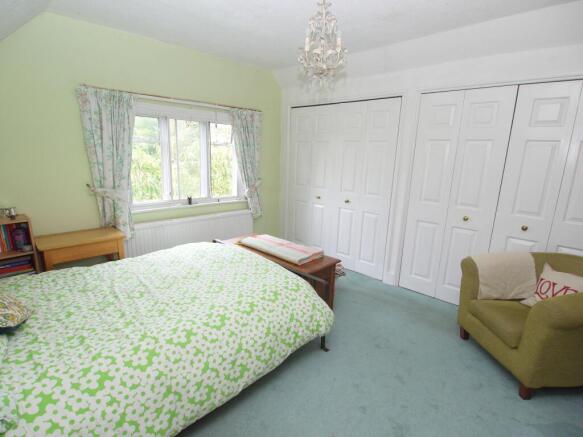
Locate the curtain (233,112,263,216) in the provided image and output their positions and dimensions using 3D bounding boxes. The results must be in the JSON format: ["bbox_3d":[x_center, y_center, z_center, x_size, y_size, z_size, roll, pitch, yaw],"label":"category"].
[{"bbox_3d":[-0.577,-0.676,3.943,0.445,1.385,0.140,-10,17,-43],"label":"curtain"}]

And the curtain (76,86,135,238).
[{"bbox_3d":[-1.697,-0.466,2.881,0.440,1.390,0.140,-10,17,-43],"label":"curtain"}]

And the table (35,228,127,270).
[{"bbox_3d":[-1.818,0.466,2.685,0.604,0.638,0.425,-10,17,-43],"label":"table"}]

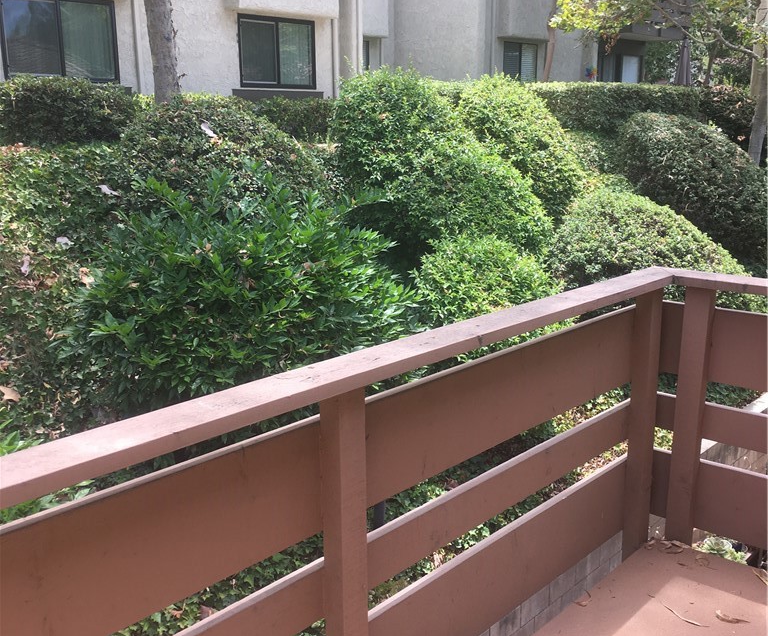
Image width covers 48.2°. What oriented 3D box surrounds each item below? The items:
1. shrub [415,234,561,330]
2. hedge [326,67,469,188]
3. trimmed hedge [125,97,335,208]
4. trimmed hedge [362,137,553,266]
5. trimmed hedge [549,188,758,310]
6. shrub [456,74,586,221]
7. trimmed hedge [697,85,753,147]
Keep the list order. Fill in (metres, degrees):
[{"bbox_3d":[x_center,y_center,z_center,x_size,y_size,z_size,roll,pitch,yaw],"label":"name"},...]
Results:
[{"bbox_3d":[0.564,-0.116,4.728,0.850,0.691,0.800,1,13,7],"label":"shrub"},{"bbox_3d":[0.139,-1.695,8.037,1.250,1.218,1.250,0,13,1],"label":"hedge"},{"bbox_3d":[-1.373,-1.502,7.602,1.850,0.910,1.450,-3,13,-10],"label":"trimmed hedge"},{"bbox_3d":[0.548,-0.877,6.454,1.400,0.927,1.250,1,13,5],"label":"trimmed hedge"},{"bbox_3d":[1.888,-0.522,6.085,1.450,0.759,1.300,3,14,17],"label":"trimmed hedge"},{"bbox_3d":[1.303,-1.736,8.547,1.400,1.310,1.350,1,13,8],"label":"shrub"},{"bbox_3d":[6.411,-3.811,16.121,1.150,1.078,1.100,4,14,21],"label":"trimmed hedge"}]

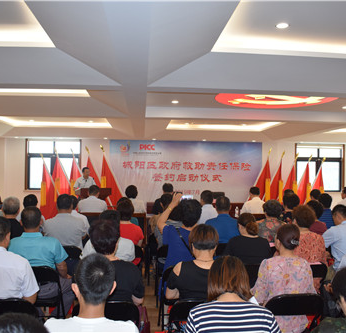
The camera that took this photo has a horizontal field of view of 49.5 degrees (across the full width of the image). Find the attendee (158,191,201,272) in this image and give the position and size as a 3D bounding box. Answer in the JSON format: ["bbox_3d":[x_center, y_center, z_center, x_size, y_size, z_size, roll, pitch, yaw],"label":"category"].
[{"bbox_3d":[0.065,0.942,3.499,0.500,1.380,0.800,1,-1,-5],"label":"attendee"}]

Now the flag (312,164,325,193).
[{"bbox_3d":[3.725,0.680,9.800,0.520,1.500,0.280,1,-1,-5],"label":"flag"}]

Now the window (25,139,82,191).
[{"bbox_3d":[-4.048,-0.052,12.750,1.860,1.740,0.150,1,-1,-5],"label":"window"}]

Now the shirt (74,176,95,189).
[{"bbox_3d":[-2.089,0.534,8.950,0.520,0.600,0.320,1,-1,-25],"label":"shirt"}]

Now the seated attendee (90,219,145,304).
[{"bbox_3d":[-0.355,0.992,2.560,0.500,1.280,0.780,1,-1,-3],"label":"seated attendee"}]

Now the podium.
[{"bbox_3d":[-1.811,1.113,8.650,0.750,1.180,0.500,1,-1,-27],"label":"podium"}]

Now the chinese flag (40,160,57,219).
[{"bbox_3d":[-3.228,0.627,9.800,0.500,1.600,0.280,1,-1,-5],"label":"chinese flag"}]

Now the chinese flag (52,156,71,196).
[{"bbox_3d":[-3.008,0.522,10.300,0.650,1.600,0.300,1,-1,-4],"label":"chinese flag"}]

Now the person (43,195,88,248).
[{"bbox_3d":[-1.165,0.993,4.300,0.520,1.310,0.800,1,-1,-2],"label":"person"}]

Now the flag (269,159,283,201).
[{"bbox_3d":[2.627,0.601,9.800,0.520,1.550,0.280,1,-1,-5],"label":"flag"}]

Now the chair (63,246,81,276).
[{"bbox_3d":[-1.230,1.249,4.370,0.450,0.780,0.470,1,-1,-5],"label":"chair"}]

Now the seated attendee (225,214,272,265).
[{"bbox_3d":[0.612,1.018,3.597,0.500,1.240,0.800,1,-1,-9],"label":"seated attendee"}]

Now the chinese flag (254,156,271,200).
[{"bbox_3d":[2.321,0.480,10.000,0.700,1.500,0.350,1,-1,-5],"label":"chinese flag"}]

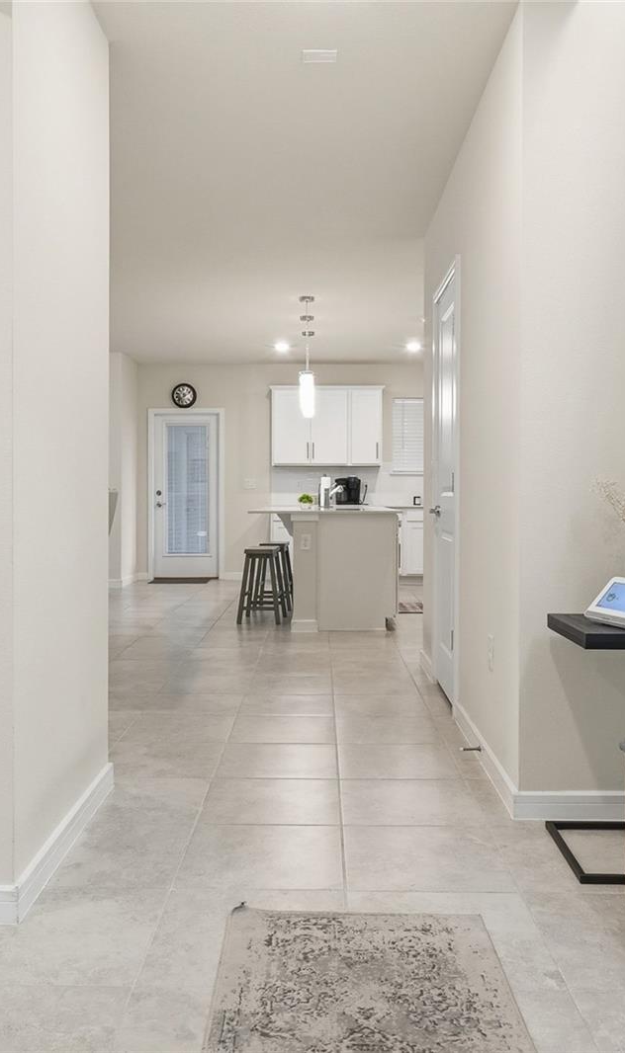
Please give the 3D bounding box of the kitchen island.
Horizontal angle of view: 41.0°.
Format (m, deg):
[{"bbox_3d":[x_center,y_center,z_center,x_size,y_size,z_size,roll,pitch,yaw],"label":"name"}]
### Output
[{"bbox_3d":[0.107,0.300,7.250,1.140,0.910,2.000,0,2,1],"label":"kitchen island"}]

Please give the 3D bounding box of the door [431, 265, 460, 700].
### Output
[{"bbox_3d":[0.662,-0.161,4.140,0.050,2.050,0.780,0,2,1],"label":"door"}]

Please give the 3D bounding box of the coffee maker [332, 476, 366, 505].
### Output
[{"bbox_3d":[0.430,-0.423,9.850,0.300,0.340,0.260,0,2,1],"label":"coffee maker"}]

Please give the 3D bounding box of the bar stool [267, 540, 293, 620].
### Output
[{"bbox_3d":[-0.342,0.437,7.480,0.330,0.600,0.420,0,2,1],"label":"bar stool"}]

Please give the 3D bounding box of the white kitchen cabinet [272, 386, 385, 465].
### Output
[{"bbox_3d":[0.183,-1.188,9.970,1.340,0.960,0.350,0,2,1],"label":"white kitchen cabinet"}]

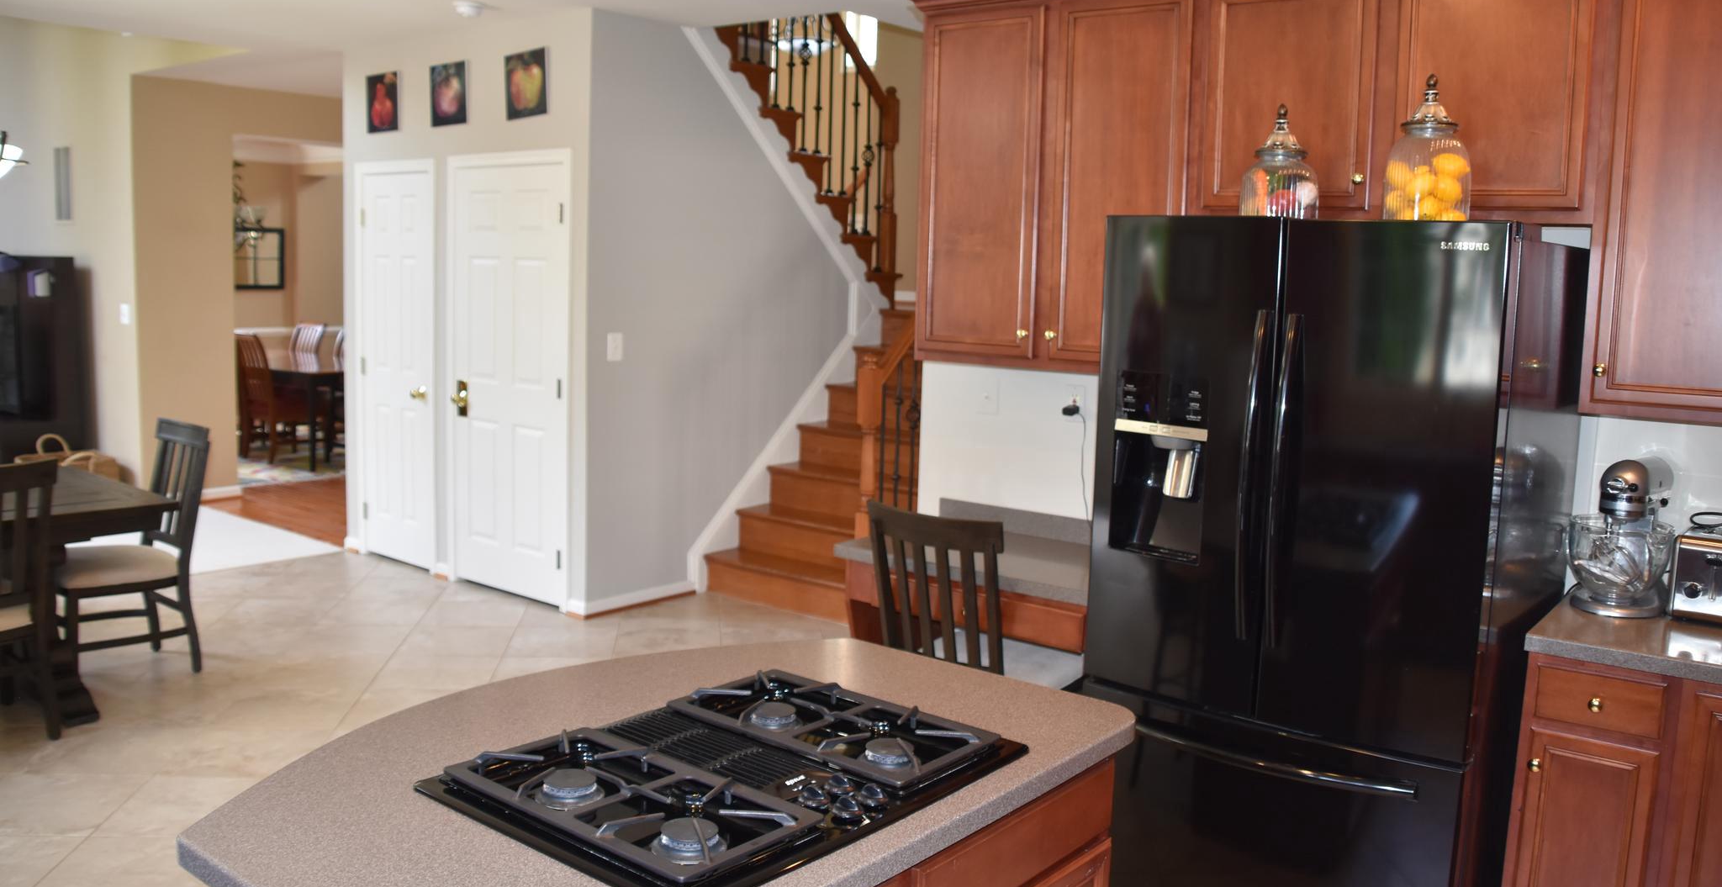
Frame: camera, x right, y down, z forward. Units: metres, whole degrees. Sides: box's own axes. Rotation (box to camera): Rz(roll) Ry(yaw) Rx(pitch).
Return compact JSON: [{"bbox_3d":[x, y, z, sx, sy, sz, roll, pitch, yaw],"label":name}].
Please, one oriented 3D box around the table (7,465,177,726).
[{"bbox_3d":[-3.389,0.596,4.157,1.100,0.755,1.850,8,9,38],"label":"table"}]

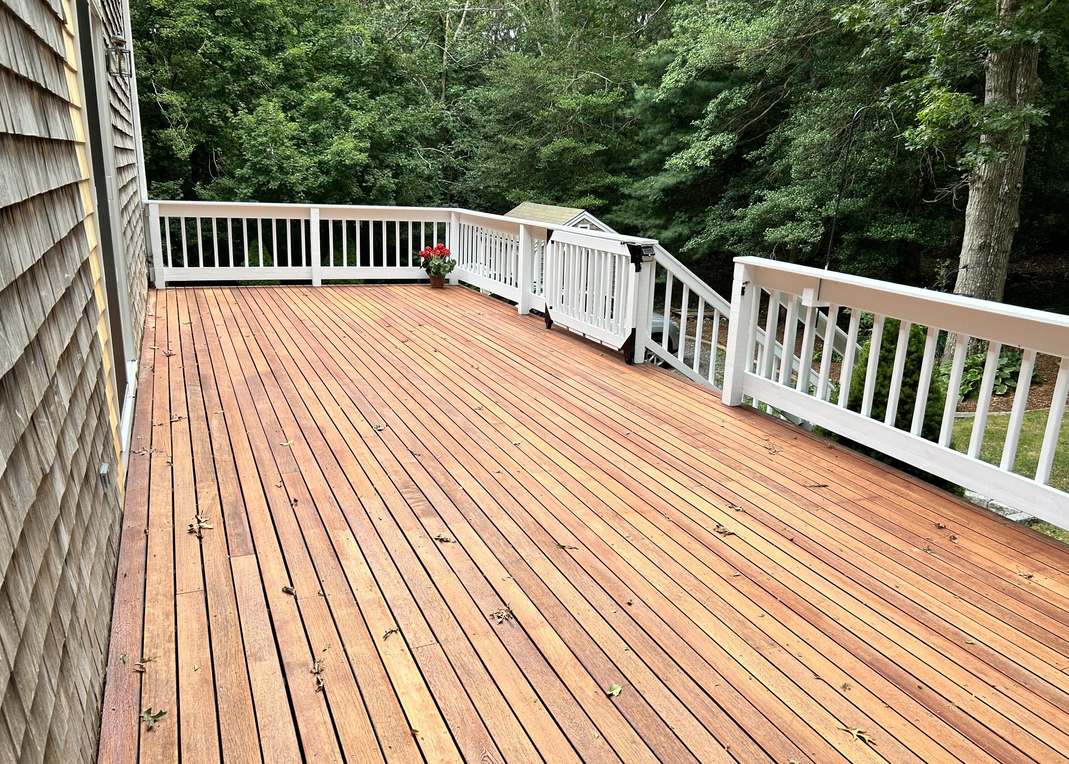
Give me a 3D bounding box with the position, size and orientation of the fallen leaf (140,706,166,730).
[{"bbox_3d":[-1.014,0.884,2.118,0.065,0.027,0.050,9,16,22],"label":"fallen leaf"}]

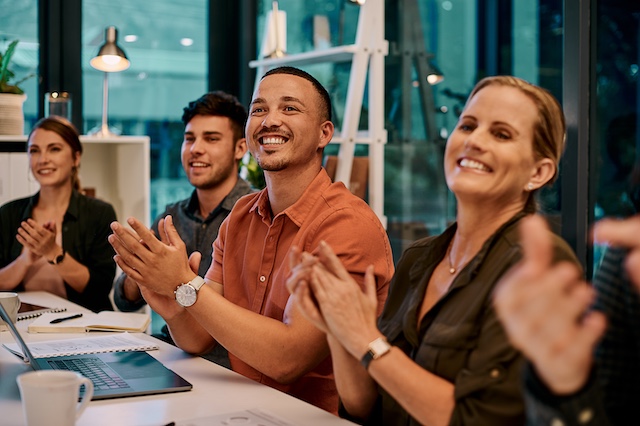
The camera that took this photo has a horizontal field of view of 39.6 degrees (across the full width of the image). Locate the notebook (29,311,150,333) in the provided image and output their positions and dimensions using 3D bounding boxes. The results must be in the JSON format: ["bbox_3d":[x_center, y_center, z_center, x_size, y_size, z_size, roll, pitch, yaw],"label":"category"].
[{"bbox_3d":[-0.552,0.265,2.165,0.262,0.020,0.210,0,2,-3],"label":"notebook"}]

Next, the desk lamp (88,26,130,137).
[{"bbox_3d":[-0.863,-0.536,3.650,0.162,0.435,0.200,0,2,-18],"label":"desk lamp"}]

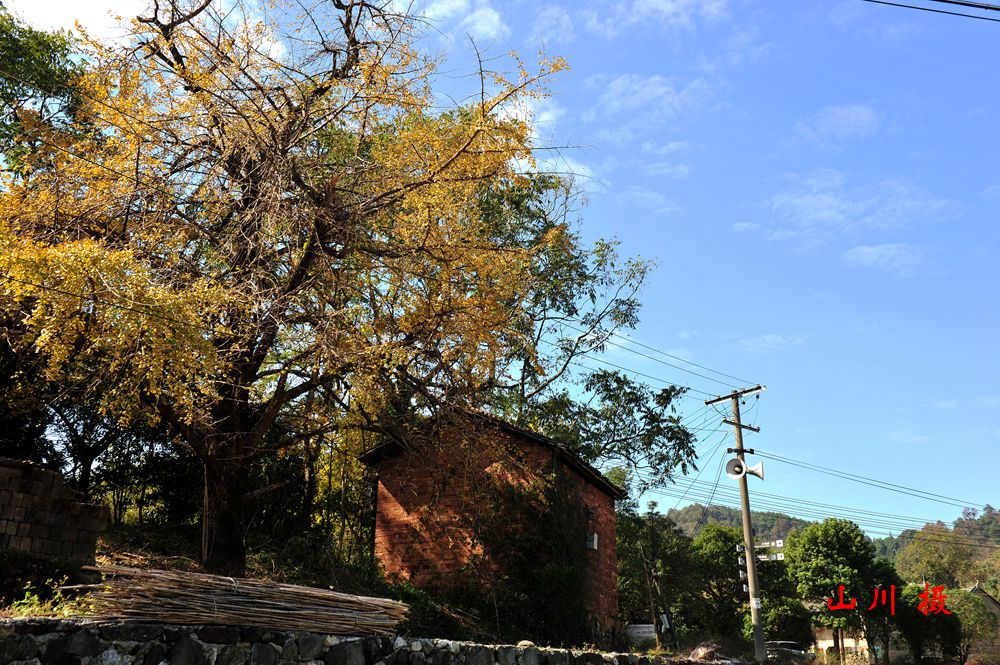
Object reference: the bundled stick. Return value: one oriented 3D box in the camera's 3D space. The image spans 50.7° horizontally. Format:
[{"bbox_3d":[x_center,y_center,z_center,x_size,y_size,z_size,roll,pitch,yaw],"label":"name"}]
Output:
[{"bbox_3d":[-2.118,2.314,8.887,2.744,0.400,0.500,13,-24,-32],"label":"bundled stick"}]

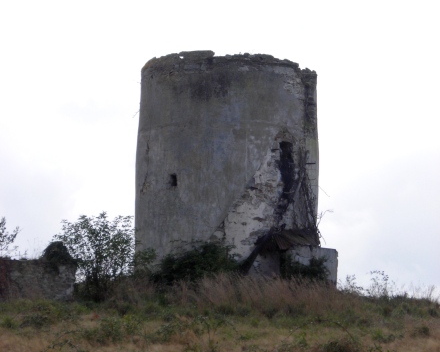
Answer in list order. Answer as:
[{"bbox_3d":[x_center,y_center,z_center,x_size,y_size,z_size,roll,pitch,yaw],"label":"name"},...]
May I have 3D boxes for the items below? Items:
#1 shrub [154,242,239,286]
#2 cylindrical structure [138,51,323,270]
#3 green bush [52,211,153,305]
[{"bbox_3d":[-0.788,2.953,66.200,2.800,1.550,1.700,0,-7,0],"label":"shrub"},{"bbox_3d":[0.581,-0.229,69.500,7.000,8.300,7.000,0,-7,0],"label":"cylindrical structure"},{"bbox_3d":[-3.960,2.713,66.500,3.300,3.050,2.800,0,-7,0],"label":"green bush"}]

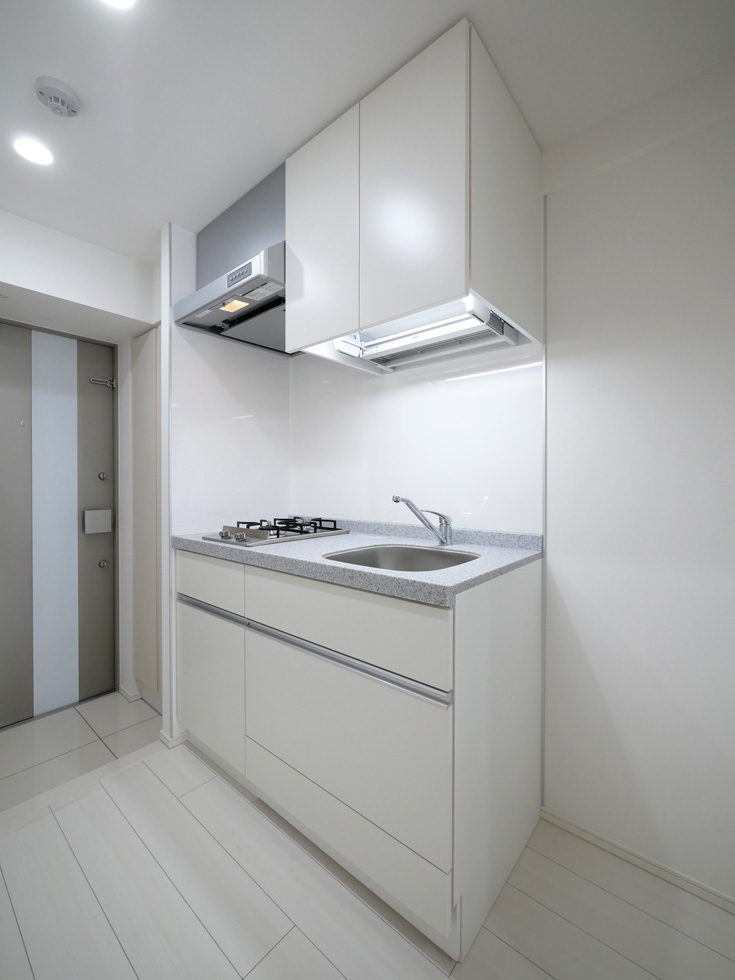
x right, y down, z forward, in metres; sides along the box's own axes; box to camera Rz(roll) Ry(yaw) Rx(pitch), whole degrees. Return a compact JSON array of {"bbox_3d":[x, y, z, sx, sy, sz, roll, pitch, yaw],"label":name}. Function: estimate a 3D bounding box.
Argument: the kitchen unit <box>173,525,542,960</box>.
[{"bbox_3d":[-0.126,0.640,1.468,1.298,0.813,0.577,0,0,41],"label":"kitchen unit"}]

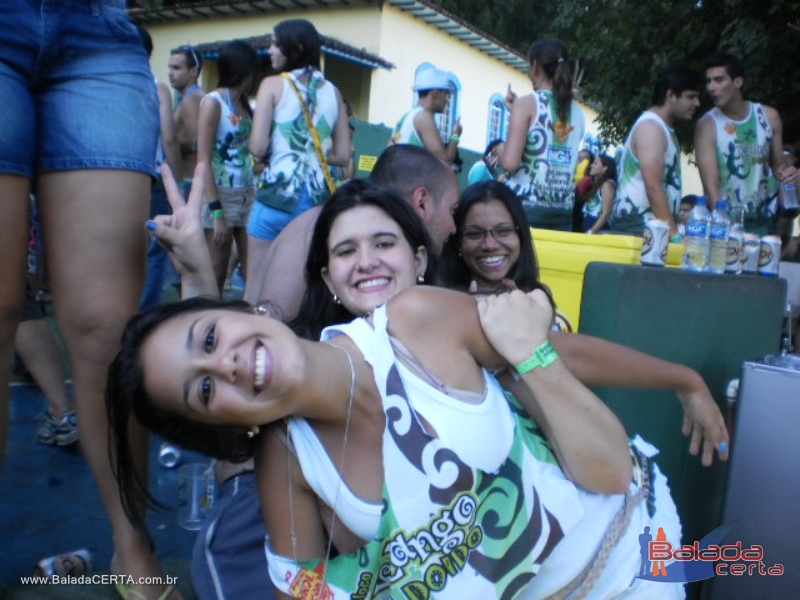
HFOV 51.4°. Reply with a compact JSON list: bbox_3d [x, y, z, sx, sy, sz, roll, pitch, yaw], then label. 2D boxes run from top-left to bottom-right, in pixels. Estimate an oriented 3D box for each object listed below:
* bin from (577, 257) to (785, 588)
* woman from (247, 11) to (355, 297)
[{"bbox_3d":[0.830,0.330,2.624,0.550,0.860,0.540,6,4,12],"label":"bin"},{"bbox_3d":[-0.478,-0.353,3.490,0.450,1.630,0.300,3,5,-24],"label":"woman"}]

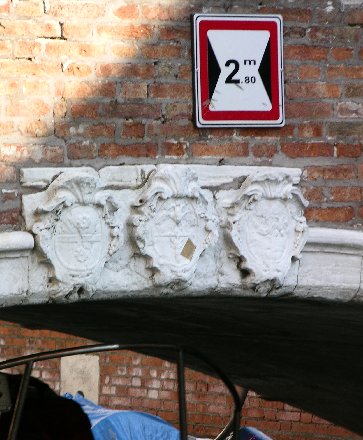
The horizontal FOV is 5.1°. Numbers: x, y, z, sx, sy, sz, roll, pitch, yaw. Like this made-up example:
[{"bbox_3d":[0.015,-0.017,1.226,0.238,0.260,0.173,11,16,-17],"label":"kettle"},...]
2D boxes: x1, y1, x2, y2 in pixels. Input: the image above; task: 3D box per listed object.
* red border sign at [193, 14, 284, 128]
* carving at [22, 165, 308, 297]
[{"bbox_3d":[0.207,-0.540,14.774,0.405,0.410,0.025,-1,-1,-38],"label":"red border sign"},{"bbox_3d":[-0.034,0.035,14.527,1.225,0.465,0.140,-1,-1,-38],"label":"carving"}]

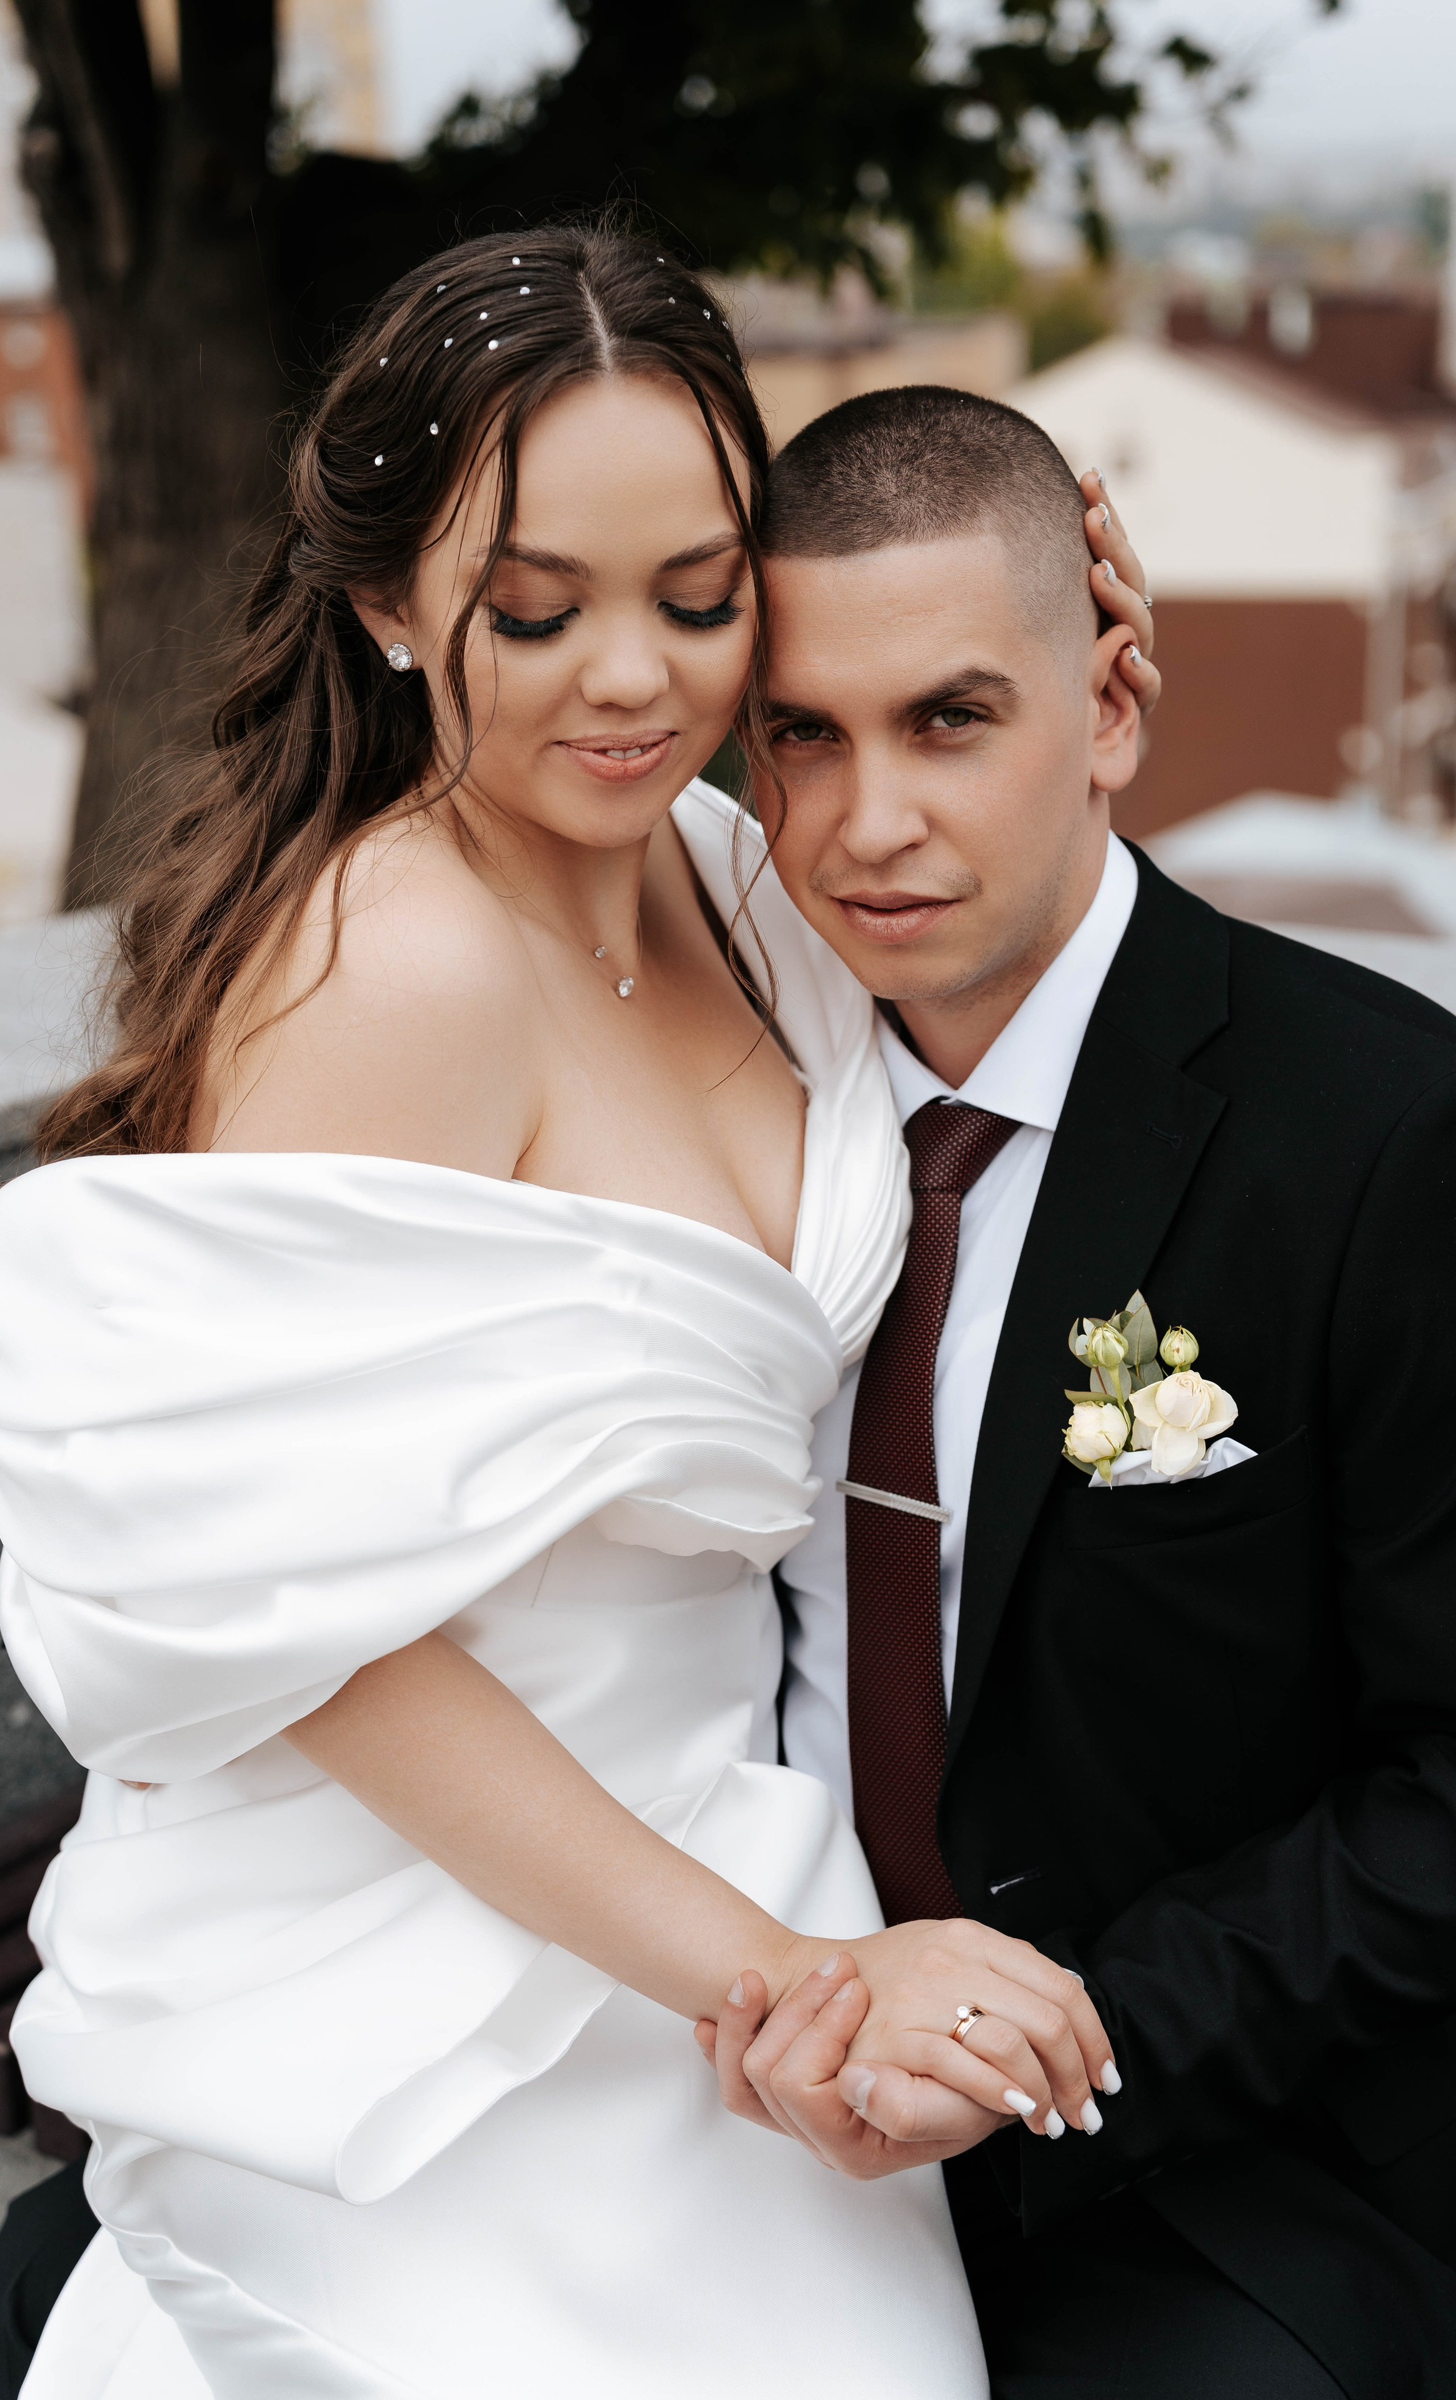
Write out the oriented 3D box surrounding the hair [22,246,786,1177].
[{"bbox_3d":[-0.127,-0.198,1.385,0.270,0.390,0.270,-5,17,-17],"label":"hair"}]

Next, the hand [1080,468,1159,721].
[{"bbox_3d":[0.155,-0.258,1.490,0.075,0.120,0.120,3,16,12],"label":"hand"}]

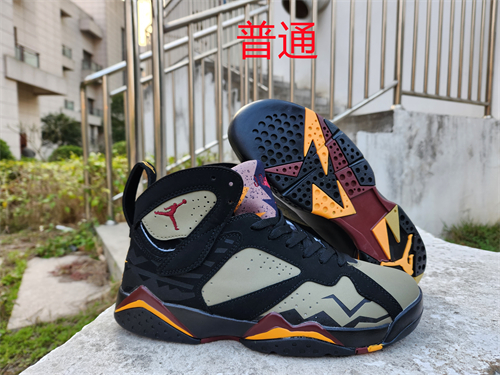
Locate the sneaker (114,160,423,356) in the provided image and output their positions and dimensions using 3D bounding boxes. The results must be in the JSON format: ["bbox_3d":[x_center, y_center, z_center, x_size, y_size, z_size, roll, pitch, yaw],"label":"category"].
[{"bbox_3d":[0.014,0.056,0.321,0.295,0.161,0.109,0,4,5],"label":"sneaker"}]

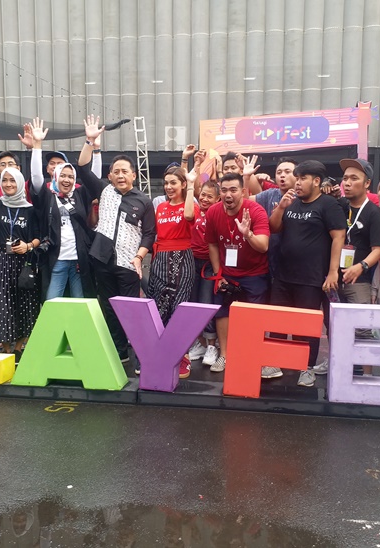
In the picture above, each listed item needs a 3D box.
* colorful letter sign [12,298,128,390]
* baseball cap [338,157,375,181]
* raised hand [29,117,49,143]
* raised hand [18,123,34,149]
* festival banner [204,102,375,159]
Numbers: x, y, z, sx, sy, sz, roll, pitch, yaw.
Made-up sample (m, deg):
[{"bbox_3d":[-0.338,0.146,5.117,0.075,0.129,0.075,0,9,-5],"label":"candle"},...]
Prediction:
[{"bbox_3d":[-0.883,0.501,4.185,0.840,0.625,0.180,1,7,9],"label":"colorful letter sign"},{"bbox_3d":[1.269,-0.796,4.340,0.265,0.150,0.180,9,-1,-38],"label":"baseball cap"},{"bbox_3d":[-1.123,-1.078,4.250,0.140,0.190,0.070,0,7,-5],"label":"raised hand"},{"bbox_3d":[-1.446,-1.218,5.007,0.140,0.220,0.090,-1,7,-10],"label":"raised hand"},{"bbox_3d":[2.030,-3.088,12.300,3.650,0.980,0.150,3,8,17],"label":"festival banner"}]

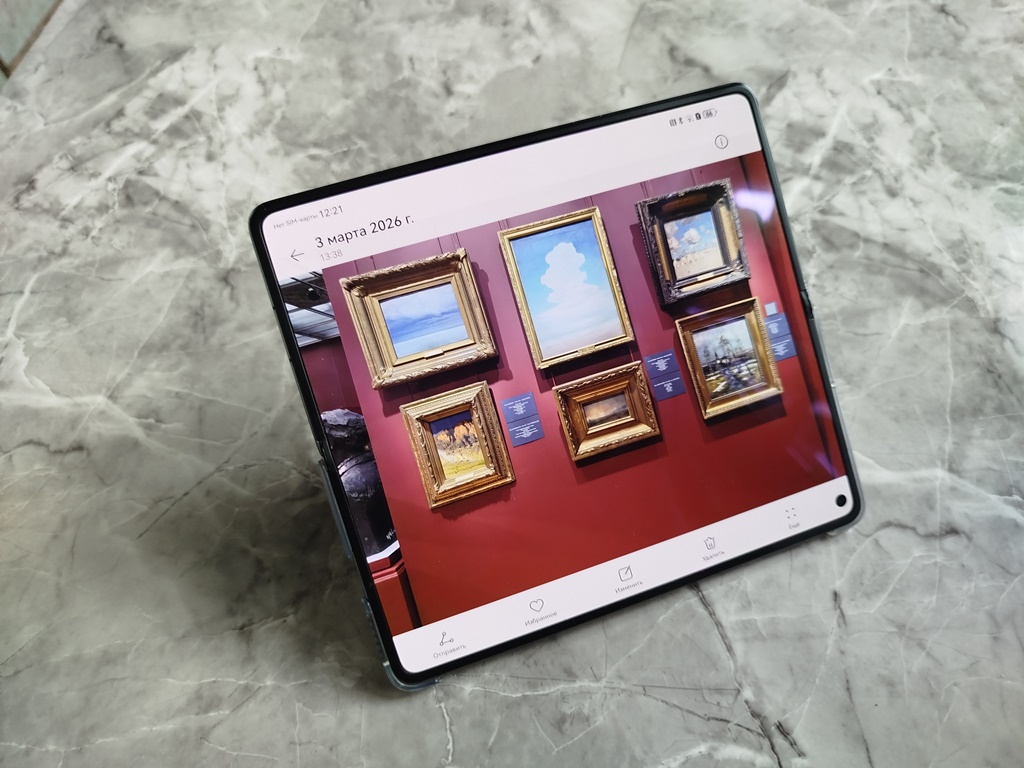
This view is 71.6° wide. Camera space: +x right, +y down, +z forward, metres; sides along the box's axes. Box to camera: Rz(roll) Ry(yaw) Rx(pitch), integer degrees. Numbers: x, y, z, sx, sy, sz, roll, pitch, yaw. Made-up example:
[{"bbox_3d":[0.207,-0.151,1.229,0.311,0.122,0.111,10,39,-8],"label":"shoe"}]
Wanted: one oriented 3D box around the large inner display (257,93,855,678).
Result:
[{"bbox_3d":[0.020,-0.002,0.213,0.158,0.011,0.146,-17,95,-9],"label":"large inner display"}]

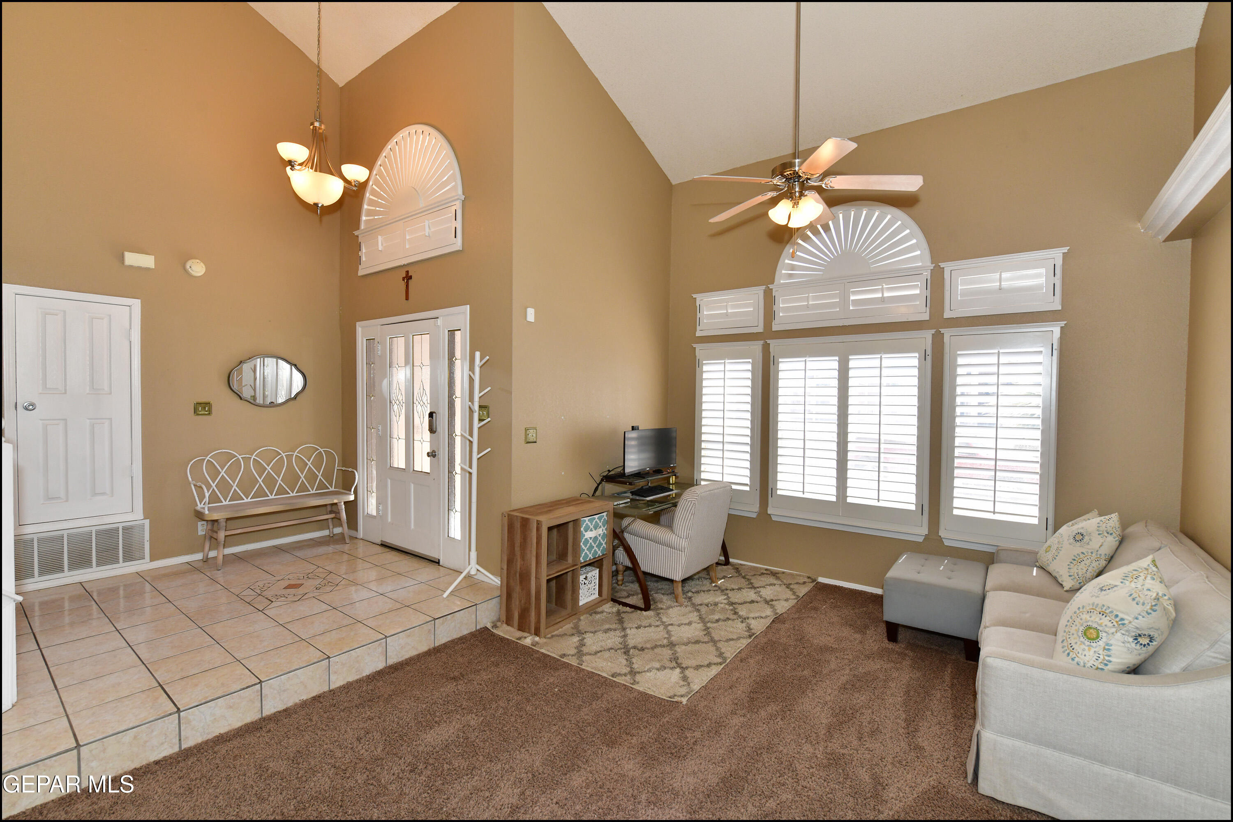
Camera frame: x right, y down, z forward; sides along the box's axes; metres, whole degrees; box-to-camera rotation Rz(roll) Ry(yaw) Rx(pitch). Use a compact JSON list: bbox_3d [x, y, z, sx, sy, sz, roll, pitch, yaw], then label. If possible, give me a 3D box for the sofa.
[{"bbox_3d":[2.400,1.107,2.726,0.910,0.860,1.980,2,2,38],"label":"sofa"}]

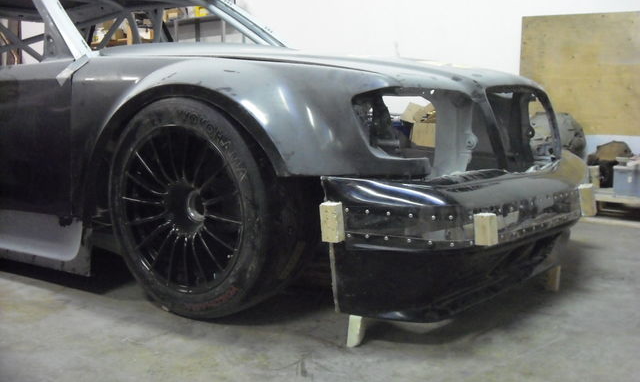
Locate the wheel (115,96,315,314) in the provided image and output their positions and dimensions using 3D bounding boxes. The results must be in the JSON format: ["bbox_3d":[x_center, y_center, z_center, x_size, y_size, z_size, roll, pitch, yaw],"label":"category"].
[{"bbox_3d":[-0.342,0.043,2.063,0.645,0.645,0.250,5,10,34],"label":"wheel"}]

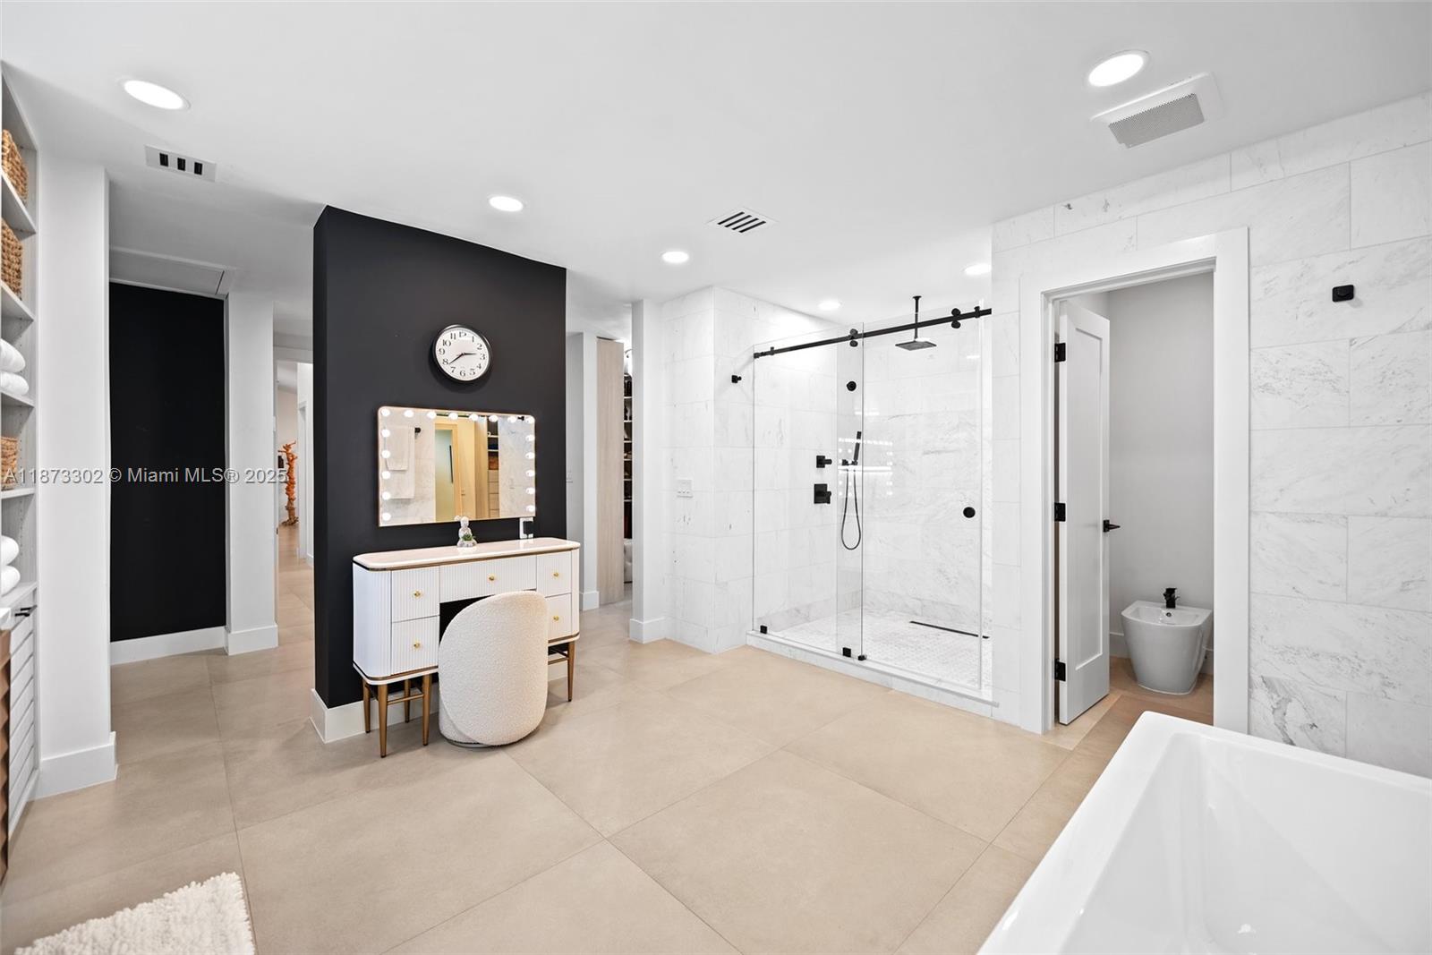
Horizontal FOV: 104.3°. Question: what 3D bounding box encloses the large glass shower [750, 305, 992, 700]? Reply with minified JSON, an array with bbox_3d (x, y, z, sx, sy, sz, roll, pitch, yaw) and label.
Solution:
[{"bbox_3d":[0.822,0.092,3.386,0.060,2.020,1.615,-1,1,-45],"label":"large glass shower"}]

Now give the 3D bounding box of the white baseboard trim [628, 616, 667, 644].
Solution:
[{"bbox_3d":[-0.505,1.106,4.091,0.205,0.150,0.165,-1,1,-43],"label":"white baseboard trim"}]

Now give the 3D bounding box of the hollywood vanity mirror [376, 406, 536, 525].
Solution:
[{"bbox_3d":[-1.312,-0.051,2.904,0.782,0.580,0.045,-1,1,-42],"label":"hollywood vanity mirror"}]

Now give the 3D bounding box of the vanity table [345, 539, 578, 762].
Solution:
[{"bbox_3d":[-1.194,0.781,2.777,0.985,0.840,0.380,-1,1,-42],"label":"vanity table"}]

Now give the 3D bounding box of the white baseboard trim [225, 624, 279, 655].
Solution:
[{"bbox_3d":[-3.233,1.112,3.884,0.262,0.145,0.220,-1,1,-43],"label":"white baseboard trim"}]

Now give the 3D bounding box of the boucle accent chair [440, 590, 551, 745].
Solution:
[{"bbox_3d":[-1.090,0.867,2.758,0.490,0.670,0.490,-1,1,-42],"label":"boucle accent chair"}]

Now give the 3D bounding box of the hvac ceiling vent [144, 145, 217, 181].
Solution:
[{"bbox_3d":[-2.143,-1.250,2.235,0.205,0.020,0.200,-1,1,-43],"label":"hvac ceiling vent"}]

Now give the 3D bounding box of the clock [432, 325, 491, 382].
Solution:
[{"bbox_3d":[-1.308,-0.633,2.888,0.295,0.295,0.050,-1,1,-42],"label":"clock"}]

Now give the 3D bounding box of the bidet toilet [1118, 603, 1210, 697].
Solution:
[{"bbox_3d":[2.674,0.993,3.322,0.590,0.400,0.355,-1,1,-43],"label":"bidet toilet"}]

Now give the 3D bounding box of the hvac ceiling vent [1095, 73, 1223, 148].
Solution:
[{"bbox_3d":[1.530,-1.233,1.927,0.310,0.030,0.320,-1,1,-43],"label":"hvac ceiling vent"}]

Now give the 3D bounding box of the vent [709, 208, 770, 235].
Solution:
[{"bbox_3d":[0.131,-1.258,2.755,0.240,0.020,0.245,-1,1,-43],"label":"vent"}]

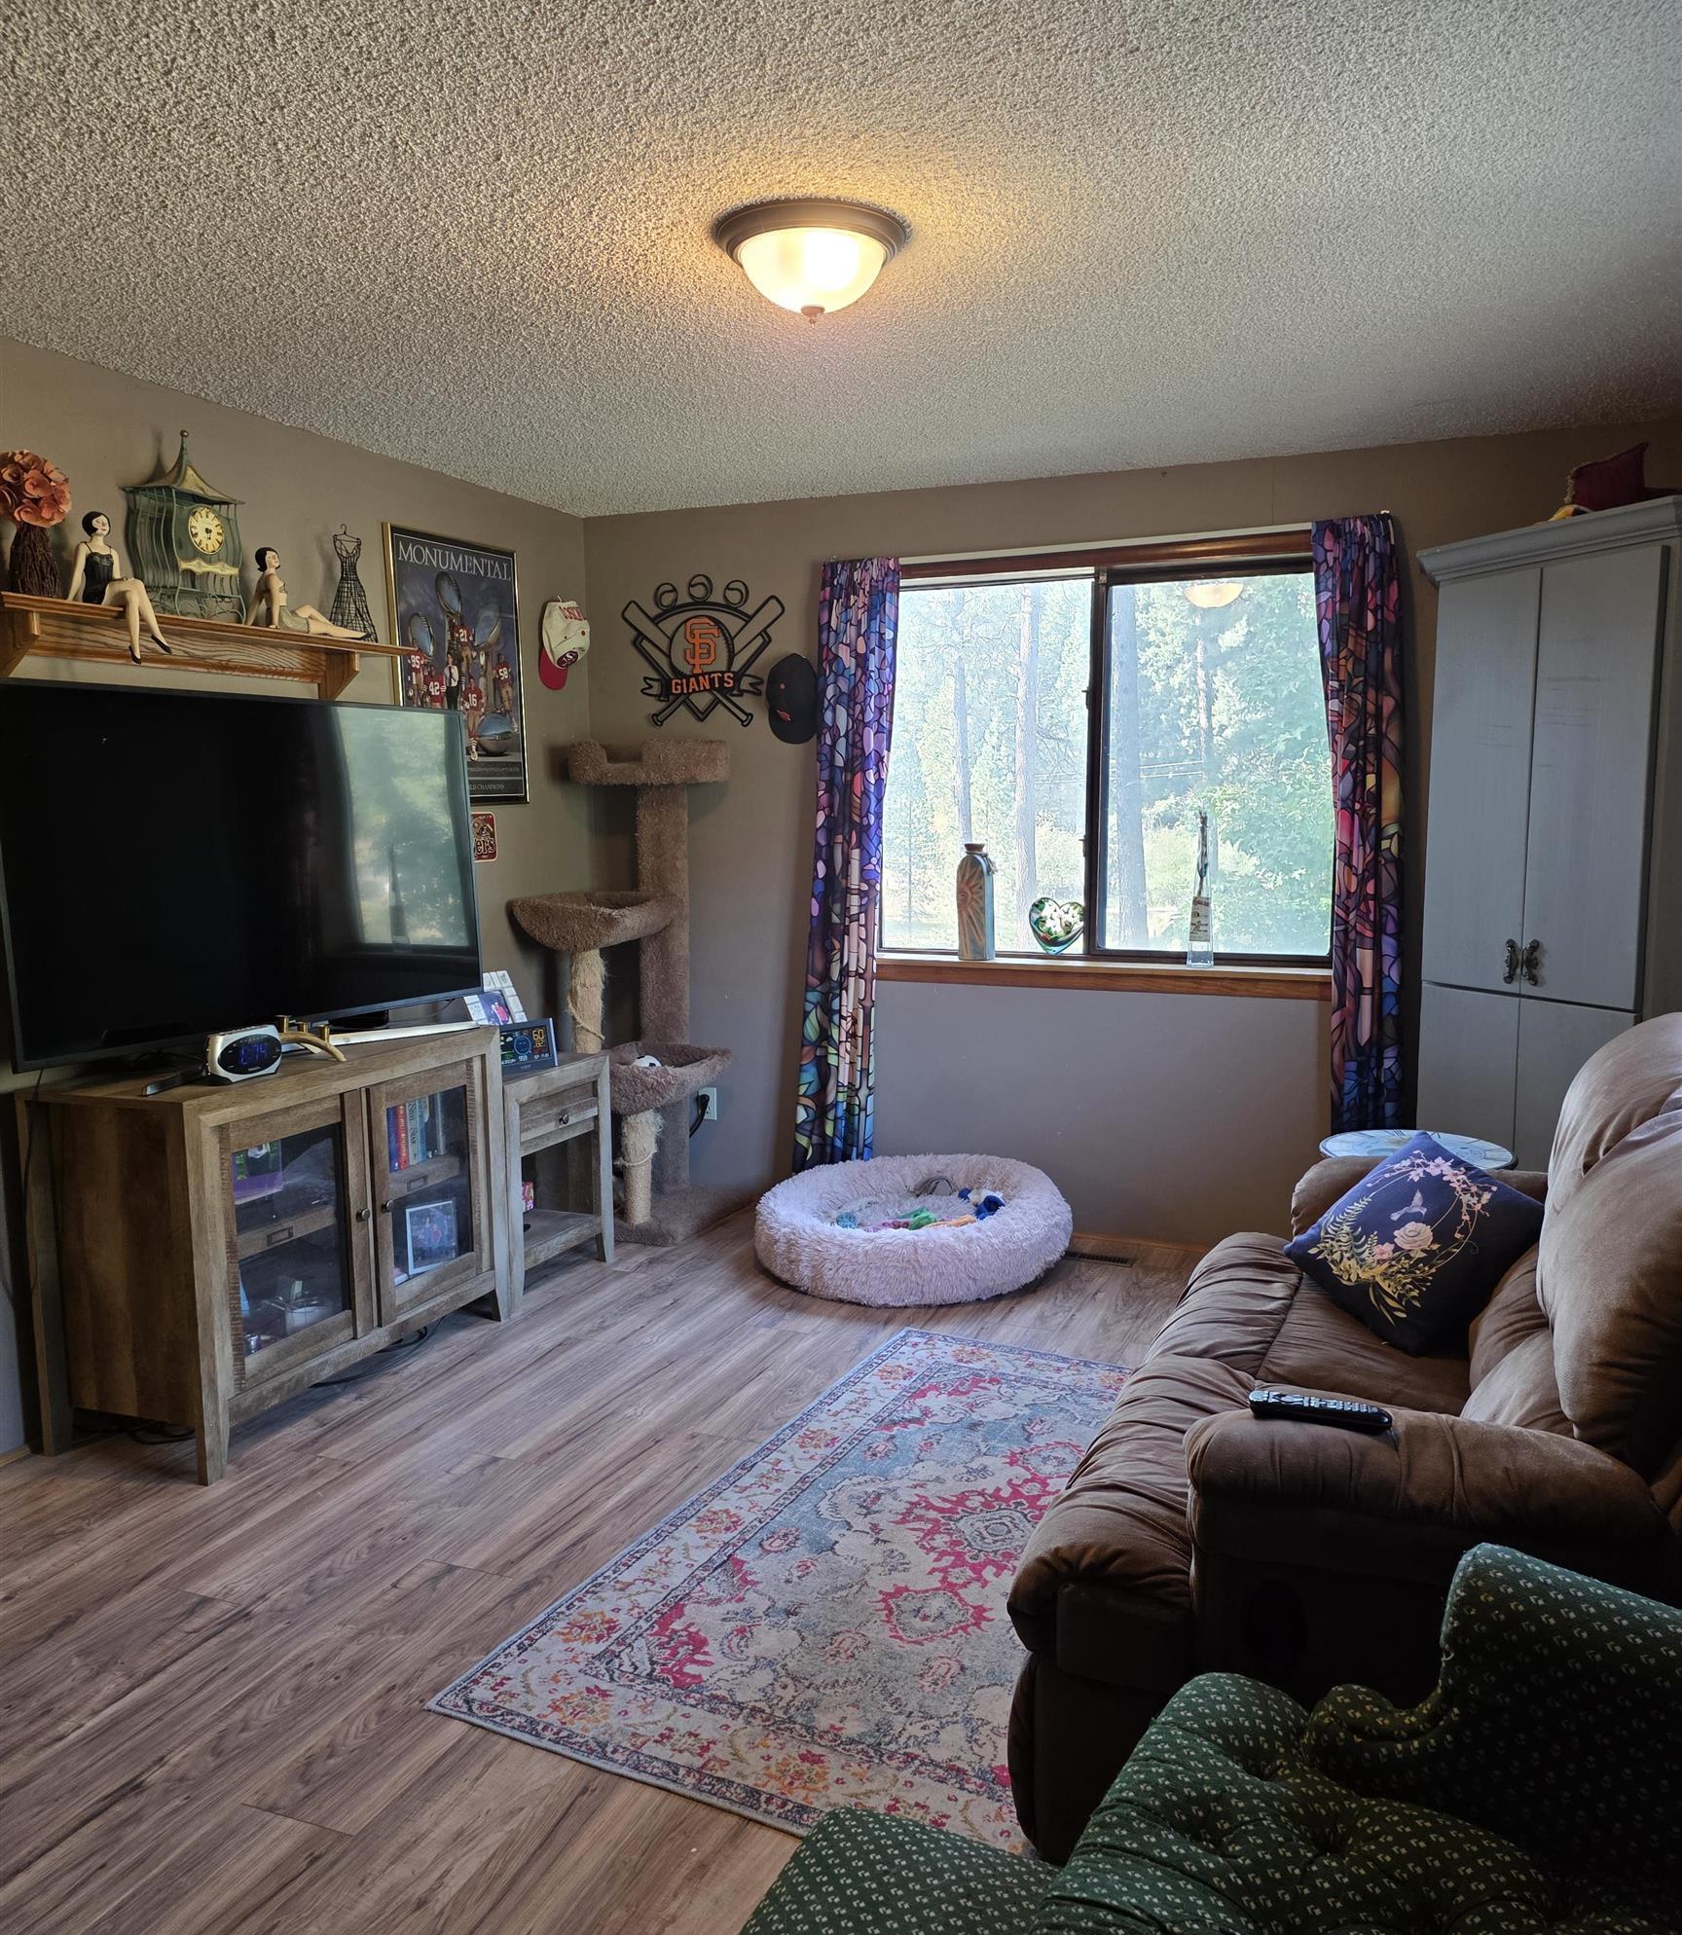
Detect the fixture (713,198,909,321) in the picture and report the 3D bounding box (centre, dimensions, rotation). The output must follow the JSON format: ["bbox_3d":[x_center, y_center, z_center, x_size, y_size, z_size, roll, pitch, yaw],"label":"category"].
[{"bbox_3d":[-0.050,-1.174,2.531,0.333,0.144,0.333,0,7,0],"label":"fixture"}]

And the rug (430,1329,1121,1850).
[{"bbox_3d":[0.303,1.085,2.890,1.196,0.010,1.848,3,7,26],"label":"rug"}]

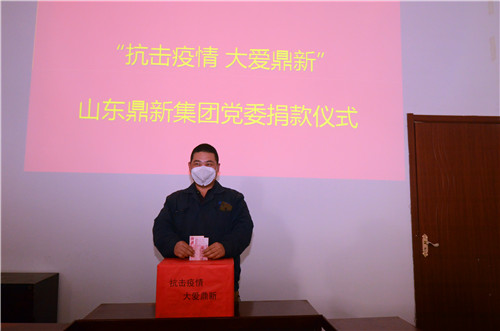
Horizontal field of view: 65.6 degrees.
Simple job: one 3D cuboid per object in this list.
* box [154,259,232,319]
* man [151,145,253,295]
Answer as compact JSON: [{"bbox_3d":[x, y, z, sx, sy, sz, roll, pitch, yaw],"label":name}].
[{"bbox_3d":[-0.286,0.649,2.086,0.390,0.265,0.285,1,-6,-5],"label":"box"},{"bbox_3d":[-0.270,0.698,2.267,0.630,1.705,0.460,1,-6,-7],"label":"man"}]

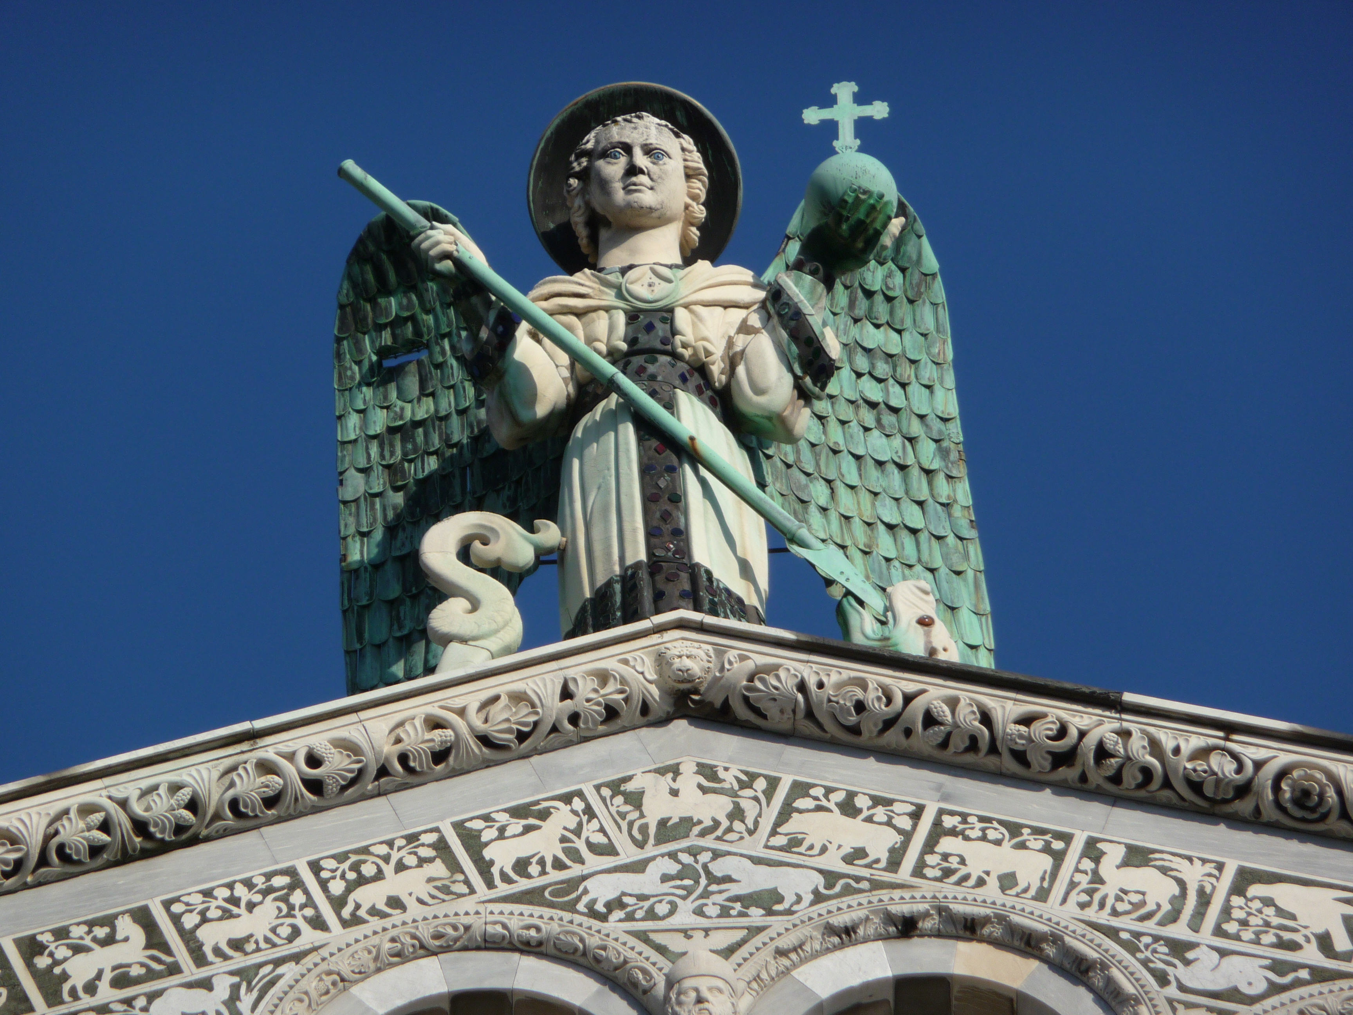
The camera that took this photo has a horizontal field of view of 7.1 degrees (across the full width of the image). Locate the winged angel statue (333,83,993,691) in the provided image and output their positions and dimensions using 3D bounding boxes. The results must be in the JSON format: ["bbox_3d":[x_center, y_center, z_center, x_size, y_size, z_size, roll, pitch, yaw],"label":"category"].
[{"bbox_3d":[-0.145,-0.515,49.839,2.861,4.032,1.200,-2,-47,-2],"label":"winged angel statue"}]

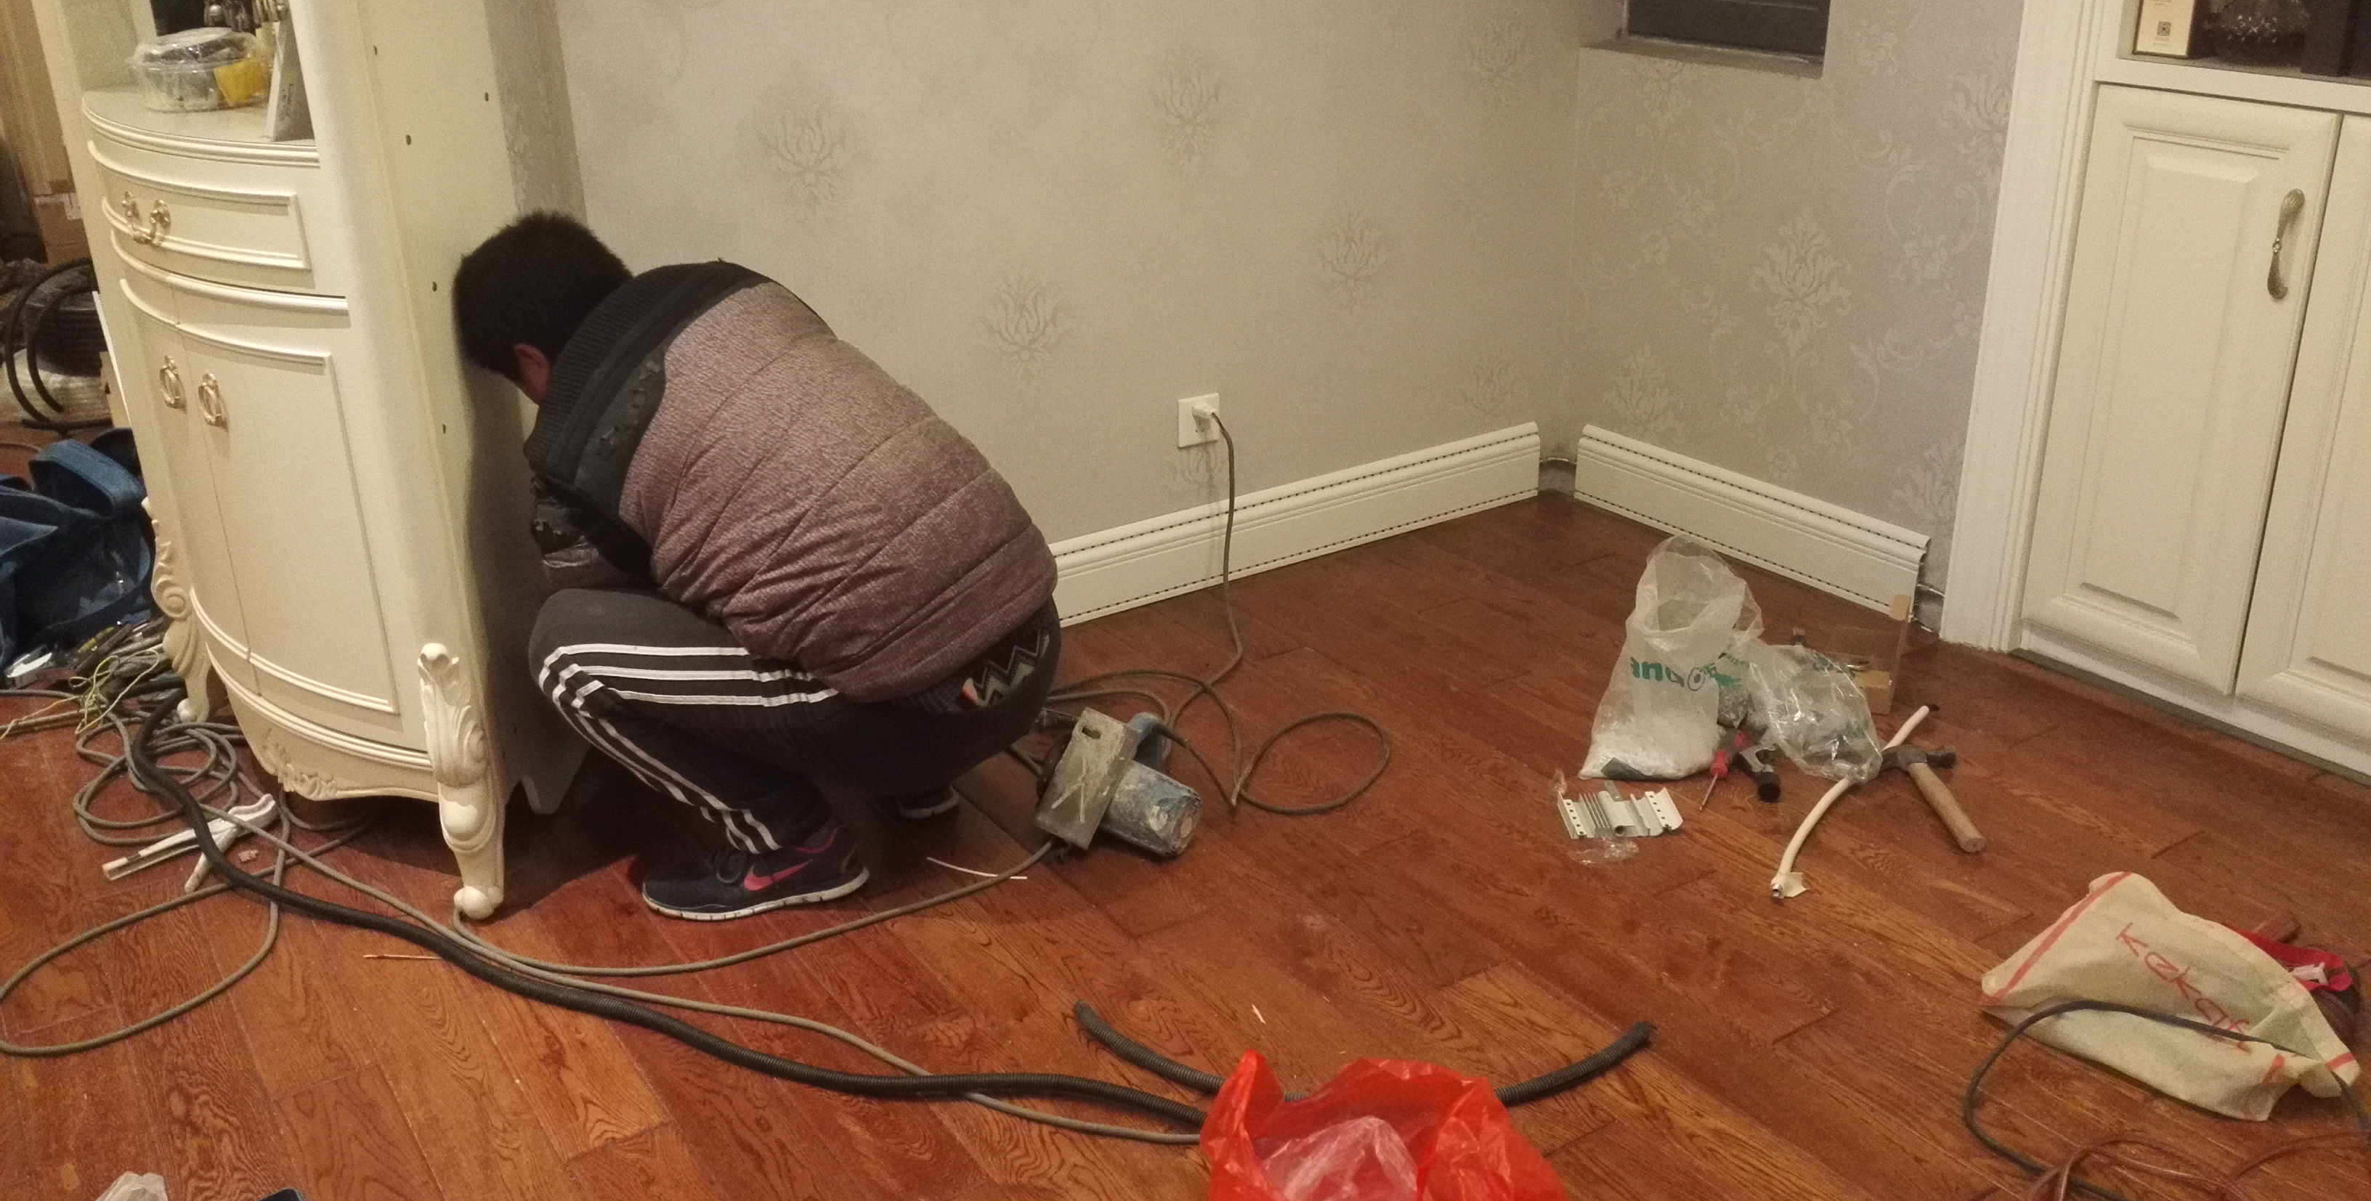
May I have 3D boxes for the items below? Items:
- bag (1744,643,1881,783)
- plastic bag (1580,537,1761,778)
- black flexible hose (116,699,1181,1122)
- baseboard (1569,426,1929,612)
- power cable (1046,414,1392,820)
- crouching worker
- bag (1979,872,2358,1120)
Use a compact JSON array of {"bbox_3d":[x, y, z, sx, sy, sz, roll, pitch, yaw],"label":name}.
[{"bbox_3d":[0.909,0.153,2.870,0.170,0.140,0.190,3,23,13],"label":"bag"},{"bbox_3d":[0.696,0.080,2.858,0.250,0.300,0.190,3,23,13],"label":"plastic bag"},{"bbox_3d":[-0.894,0.393,2.584,2.099,0.045,0.299,14,27,34],"label":"black flexible hose"},{"bbox_3d":[0.989,-0.148,3.542,0.030,0.155,0.800,-16,26,-30],"label":"baseboard"},{"bbox_3d":[0.068,0.000,3.054,0.490,0.345,0.760,-16,26,-30],"label":"power cable"},{"bbox_3d":[-0.533,-0.071,2.588,0.710,0.870,0.480,0,22,4],"label":"crouching worker"},{"bbox_3d":[1.133,0.427,2.246,0.340,0.090,0.300,19,30,42],"label":"bag"}]

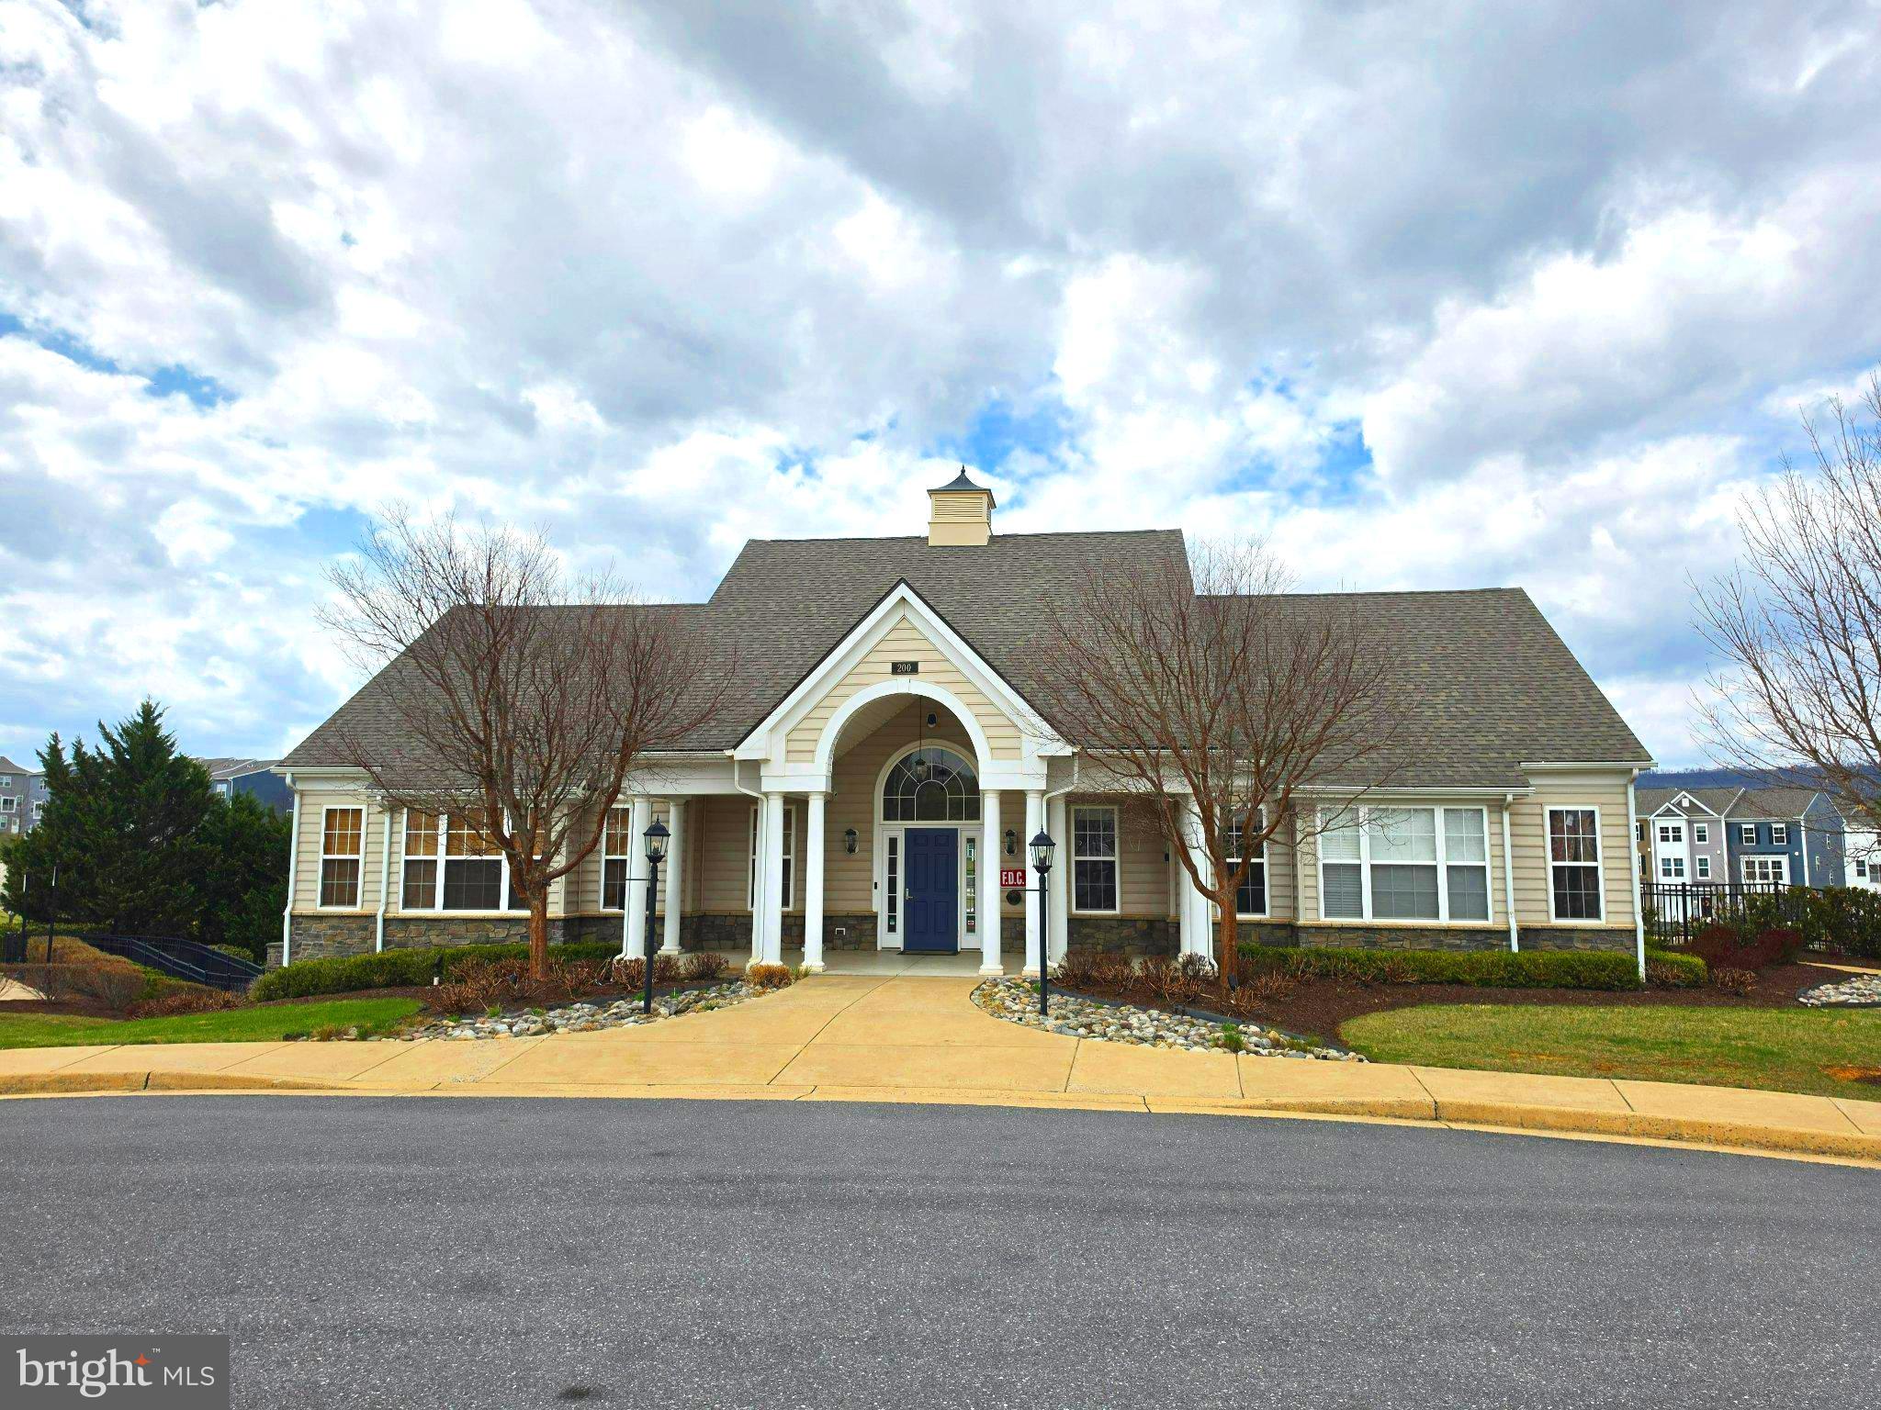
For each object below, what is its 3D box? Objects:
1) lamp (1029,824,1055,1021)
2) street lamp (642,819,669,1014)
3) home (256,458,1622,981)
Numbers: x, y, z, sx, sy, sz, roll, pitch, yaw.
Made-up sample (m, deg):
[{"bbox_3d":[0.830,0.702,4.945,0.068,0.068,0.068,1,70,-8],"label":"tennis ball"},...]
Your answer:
[{"bbox_3d":[1.127,2.366,13.689,0.290,2.034,0.290,-1,-6,7],"label":"lamp"},{"bbox_3d":[-3.268,2.393,14.219,0.290,2.219,0.290,-1,-6,7],"label":"street lamp"},{"bbox_3d":[0.329,-0.300,25.423,21.800,10.070,14.847,-1,-6,7],"label":"home"}]

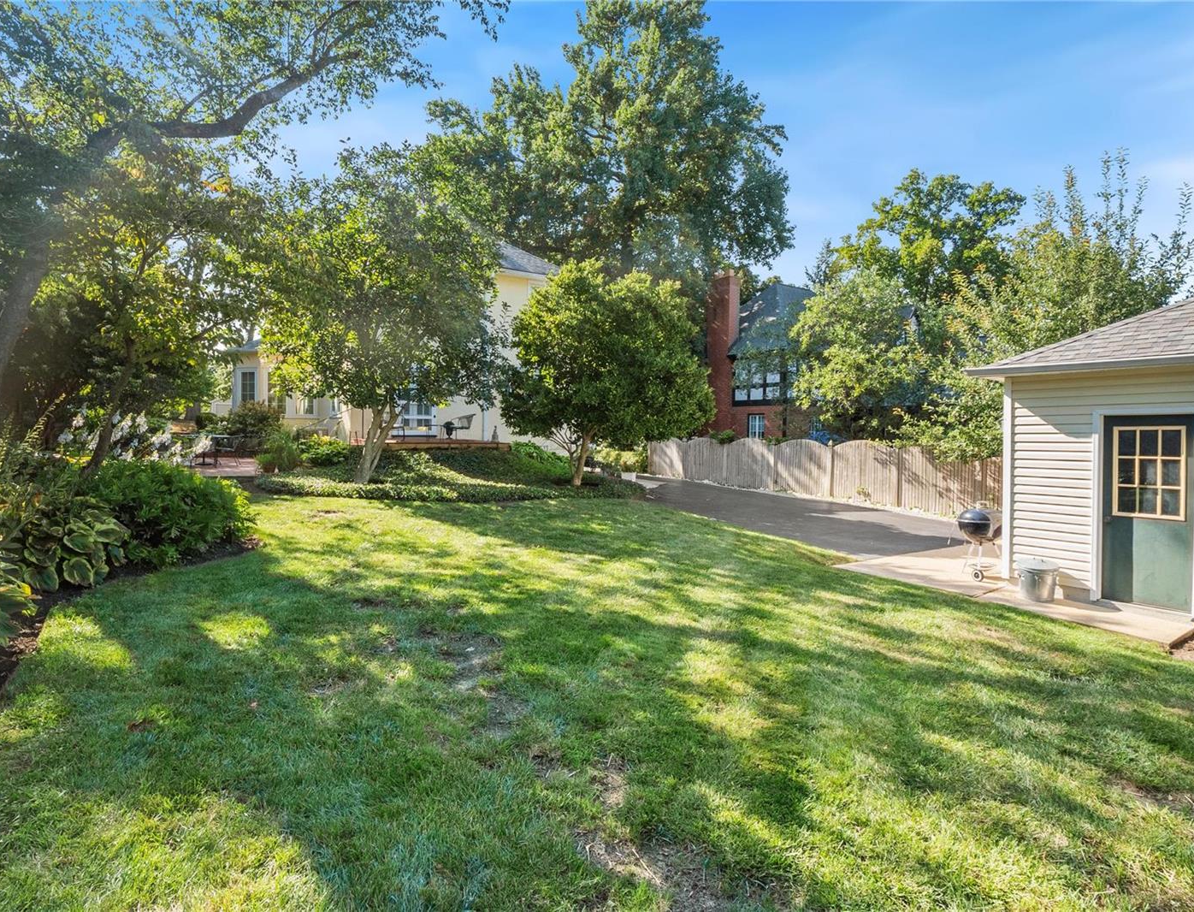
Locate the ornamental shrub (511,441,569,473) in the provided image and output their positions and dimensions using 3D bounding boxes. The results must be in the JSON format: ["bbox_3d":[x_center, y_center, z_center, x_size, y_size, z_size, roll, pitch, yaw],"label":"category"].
[{"bbox_3d":[-1.950,0.030,20.800,1.900,1.100,1.400,0,2,0],"label":"ornamental shrub"}]

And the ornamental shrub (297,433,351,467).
[{"bbox_3d":[-6.540,-0.160,14.600,1.170,0.800,1.050,0,2,0],"label":"ornamental shrub"}]

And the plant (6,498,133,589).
[{"bbox_3d":[-4.500,0.710,5.150,0.900,0.640,0.880,0,2,0],"label":"plant"}]

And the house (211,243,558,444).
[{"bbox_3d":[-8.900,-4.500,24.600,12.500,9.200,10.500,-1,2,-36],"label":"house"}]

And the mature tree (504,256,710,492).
[{"bbox_3d":[0.330,-2.650,19.500,6.600,7.200,6.200,0,2,0],"label":"mature tree"}]

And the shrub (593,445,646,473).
[{"bbox_3d":[1.170,0.160,30.500,2.700,1.400,1.600,0,2,0],"label":"shrub"}]

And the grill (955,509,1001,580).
[{"bbox_3d":[5.040,1.080,7.930,0.580,1.000,0.620,1,2,34],"label":"grill"}]

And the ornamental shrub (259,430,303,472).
[{"bbox_3d":[-6.900,-0.120,13.200,0.860,0.950,0.820,0,2,0],"label":"ornamental shrub"}]

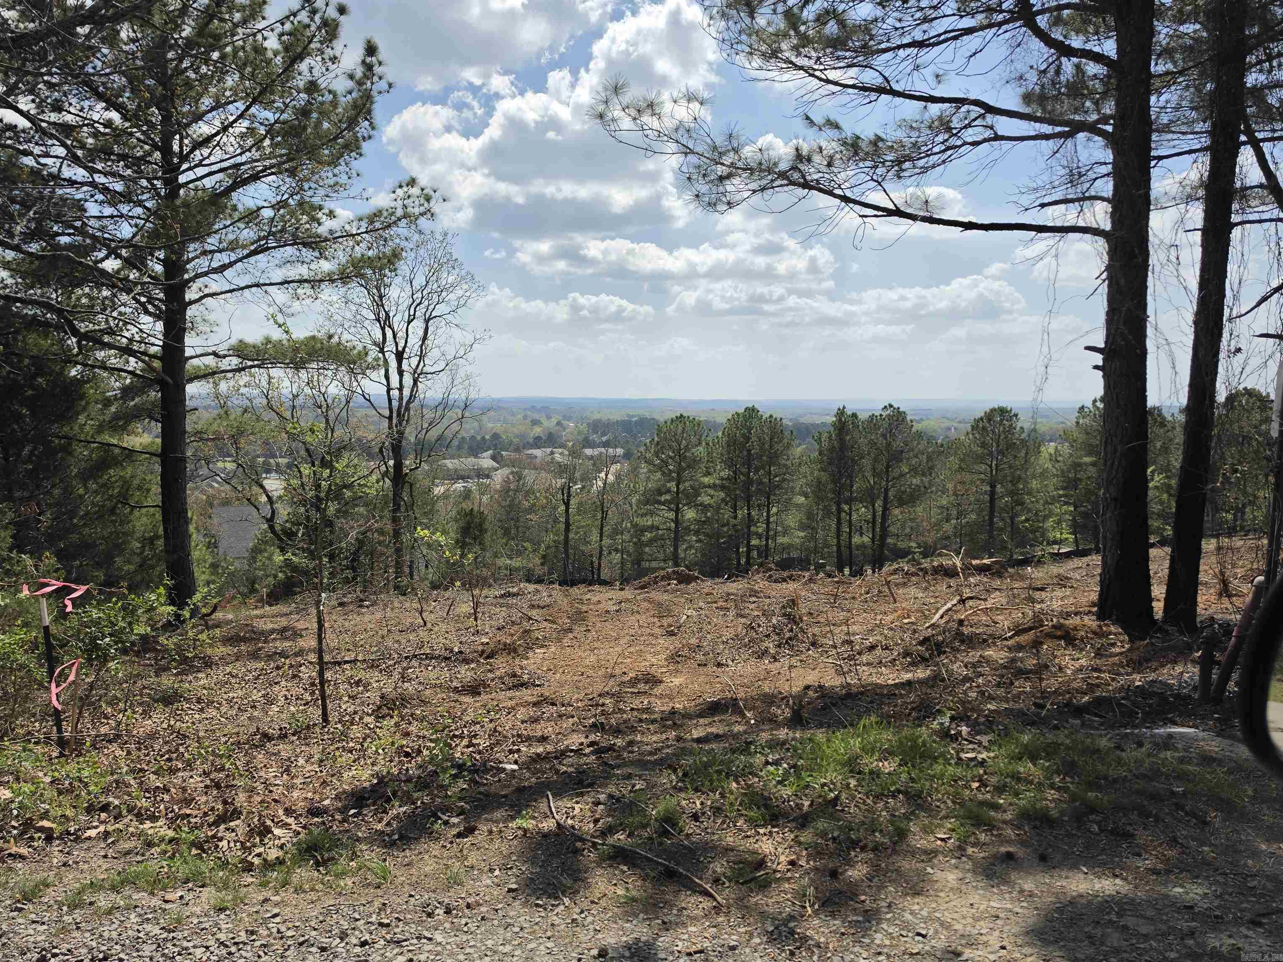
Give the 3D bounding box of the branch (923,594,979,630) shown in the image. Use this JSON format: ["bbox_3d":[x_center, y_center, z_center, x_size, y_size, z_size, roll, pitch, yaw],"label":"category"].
[{"bbox_3d":[3.426,1.431,9.447,1.250,0.220,0.170,-5,8,-43],"label":"branch"}]

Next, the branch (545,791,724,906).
[{"bbox_3d":[-0.073,1.309,3.043,0.150,0.100,0.960,-4,8,-42],"label":"branch"}]

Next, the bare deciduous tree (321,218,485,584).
[{"bbox_3d":[-5.538,-1.602,19.590,3.725,8.300,3.539,1,6,0],"label":"bare deciduous tree"}]

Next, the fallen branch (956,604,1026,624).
[{"bbox_3d":[3.917,1.447,9.497,0.880,0.140,0.360,1,6,7],"label":"fallen branch"}]

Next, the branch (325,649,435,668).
[{"bbox_3d":[-2.622,1.788,8.635,1.098,0.096,0.143,-2,6,-25],"label":"branch"}]

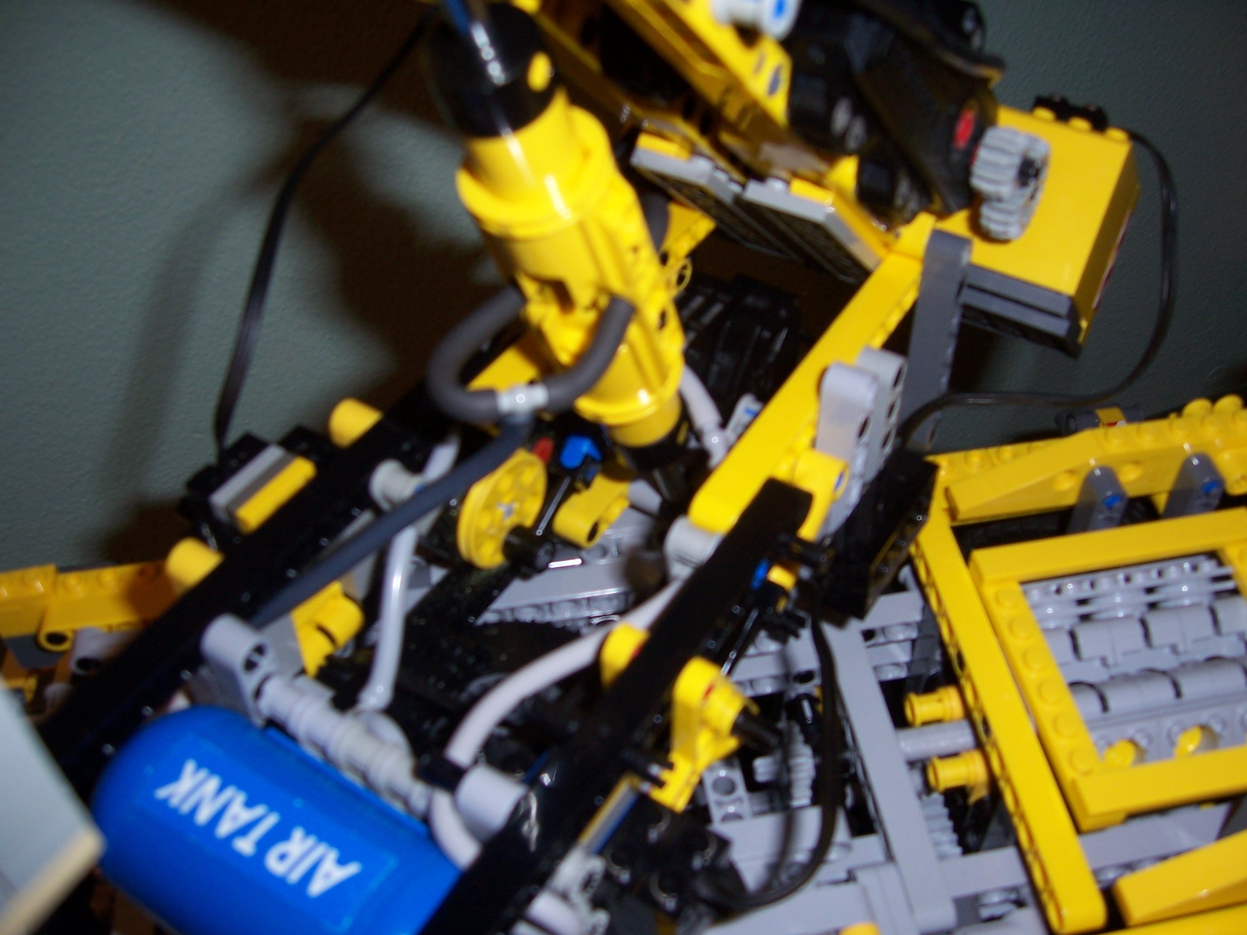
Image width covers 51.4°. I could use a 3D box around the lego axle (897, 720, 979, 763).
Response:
[{"bbox_3d":[0.067,0.059,0.279,0.016,0.007,0.007,-8,52,-6],"label":"lego axle"}]

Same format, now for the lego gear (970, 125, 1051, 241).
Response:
[{"bbox_3d":[0.078,-0.057,0.262,0.008,0.022,0.014,26,56,28],"label":"lego gear"}]

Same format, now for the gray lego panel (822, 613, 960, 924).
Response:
[{"bbox_3d":[0.049,0.053,0.255,0.008,0.008,0.076,-8,52,-6],"label":"gray lego panel"}]

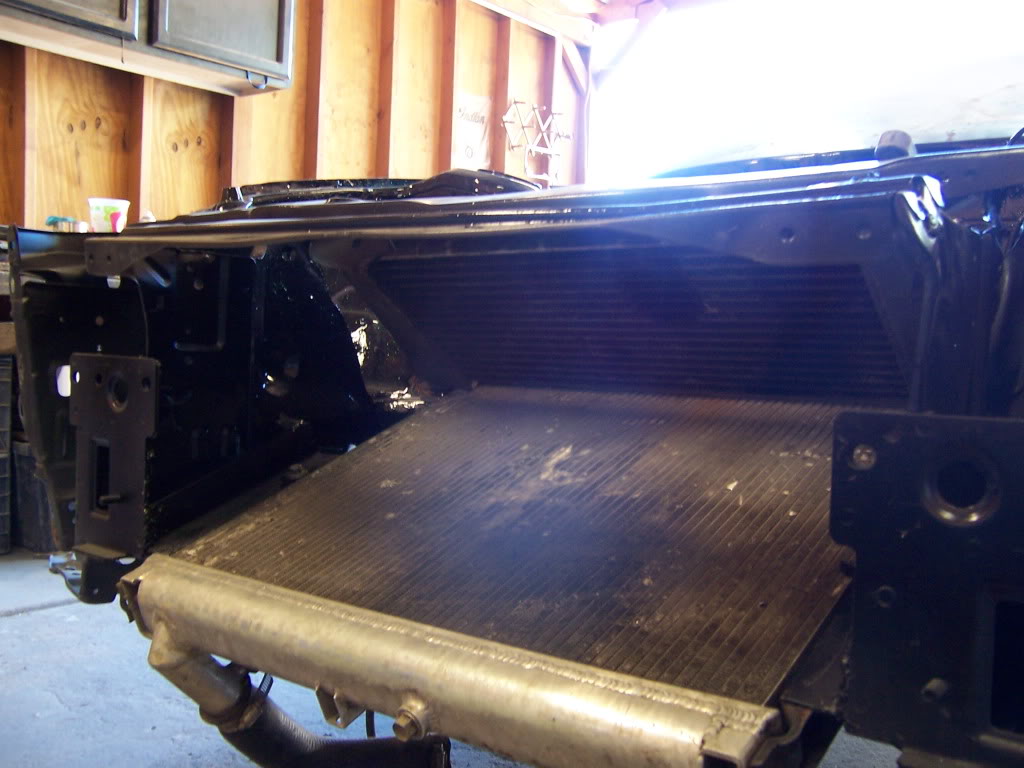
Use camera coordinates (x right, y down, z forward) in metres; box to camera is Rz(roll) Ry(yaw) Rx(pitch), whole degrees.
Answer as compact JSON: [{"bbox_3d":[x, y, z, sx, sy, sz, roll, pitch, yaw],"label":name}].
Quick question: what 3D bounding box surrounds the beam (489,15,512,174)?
[{"bbox_3d":[-0.082,-0.751,5.205,0.090,2.330,0.040,4,3,41],"label":"beam"}]

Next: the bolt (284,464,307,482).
[{"bbox_3d":[-0.253,0.104,1.140,0.024,0.016,0.024,0,15,34],"label":"bolt"}]

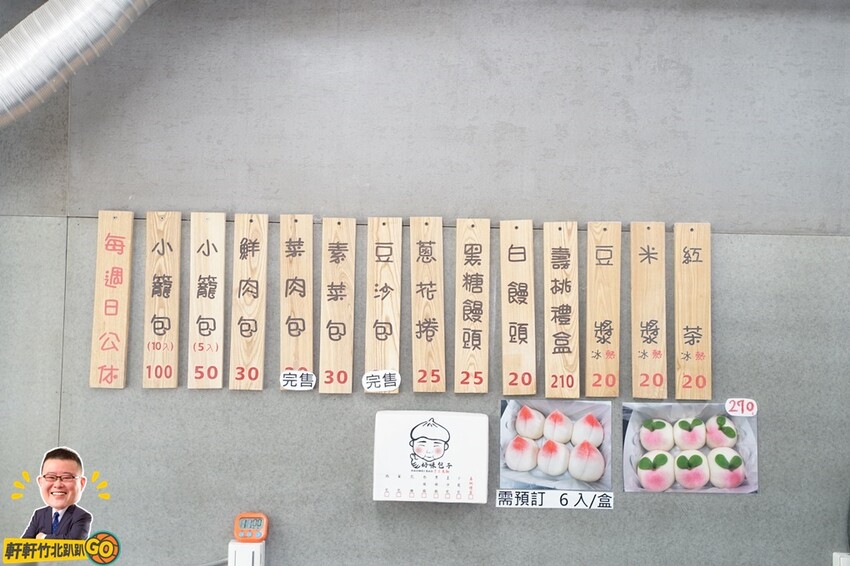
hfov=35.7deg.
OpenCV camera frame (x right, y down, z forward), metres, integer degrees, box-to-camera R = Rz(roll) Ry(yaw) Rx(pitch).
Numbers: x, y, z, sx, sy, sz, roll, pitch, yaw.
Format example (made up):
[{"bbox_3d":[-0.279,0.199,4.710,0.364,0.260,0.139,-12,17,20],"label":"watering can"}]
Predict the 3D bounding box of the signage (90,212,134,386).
[{"bbox_3d":[-0.659,0.036,2.788,0.072,0.374,0.017,2,-4,0],"label":"signage"}]

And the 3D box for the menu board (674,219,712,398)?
[{"bbox_3d":[0.540,0.057,2.667,0.073,0.354,0.014,1,-5,-1],"label":"menu board"}]

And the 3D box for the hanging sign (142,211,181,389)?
[{"bbox_3d":[-0.526,0.034,2.651,0.066,0.353,0.014,0,-5,-1],"label":"hanging sign"}]

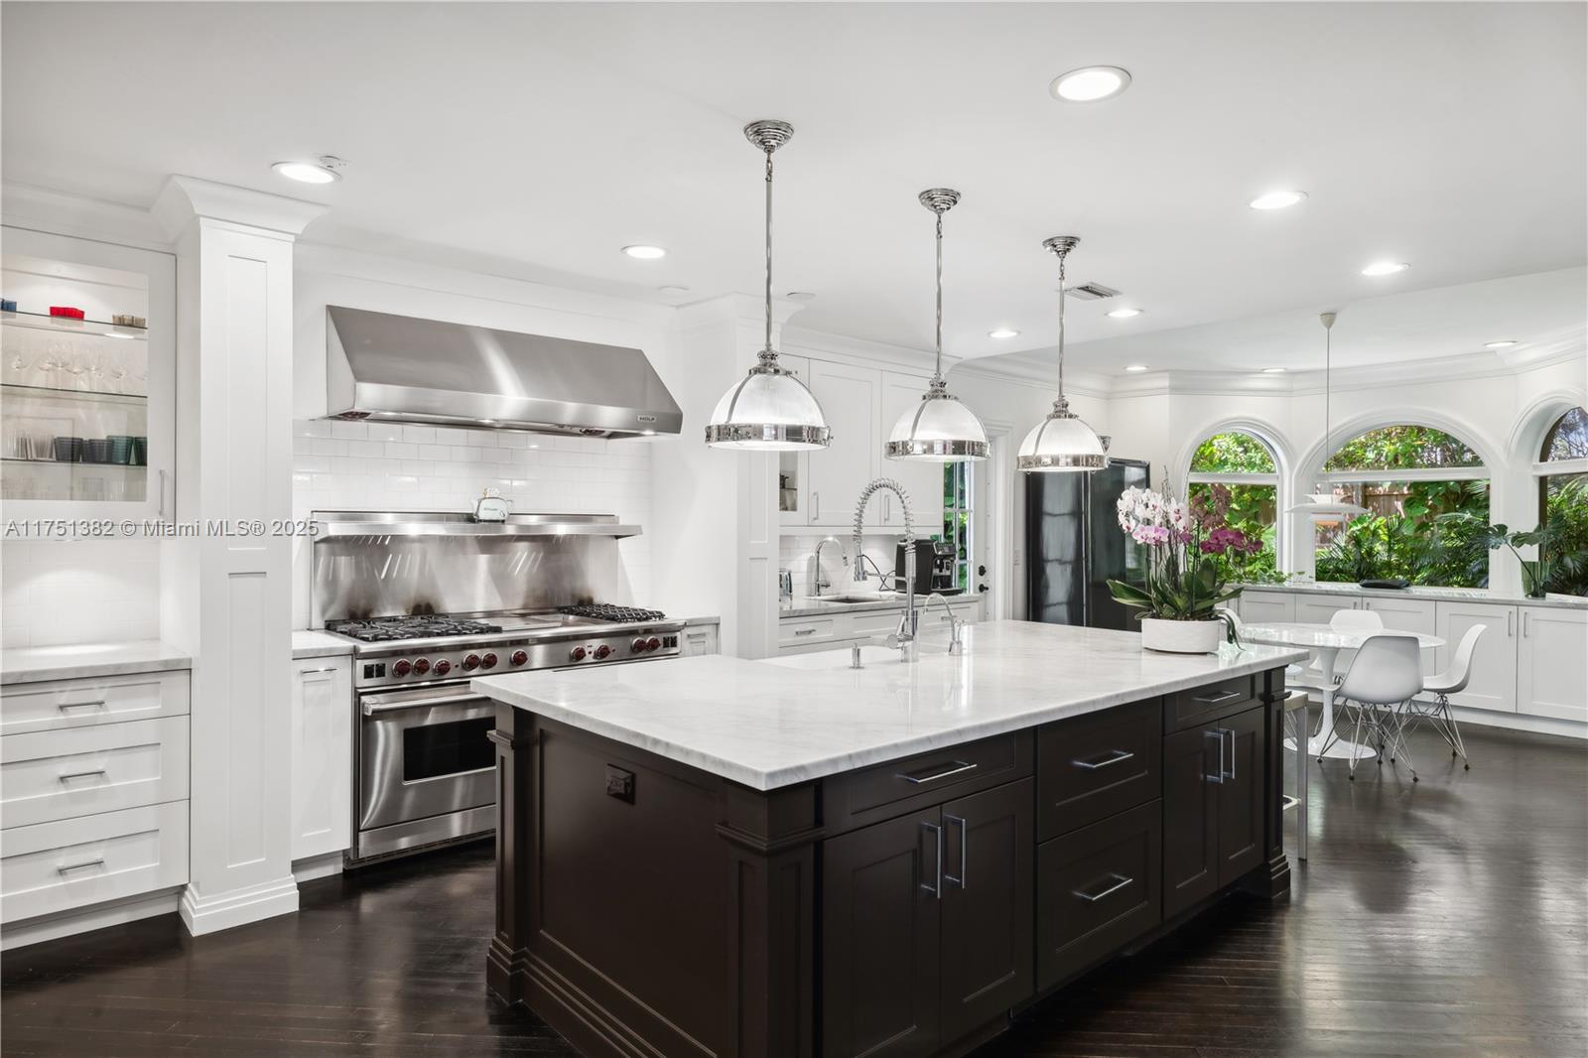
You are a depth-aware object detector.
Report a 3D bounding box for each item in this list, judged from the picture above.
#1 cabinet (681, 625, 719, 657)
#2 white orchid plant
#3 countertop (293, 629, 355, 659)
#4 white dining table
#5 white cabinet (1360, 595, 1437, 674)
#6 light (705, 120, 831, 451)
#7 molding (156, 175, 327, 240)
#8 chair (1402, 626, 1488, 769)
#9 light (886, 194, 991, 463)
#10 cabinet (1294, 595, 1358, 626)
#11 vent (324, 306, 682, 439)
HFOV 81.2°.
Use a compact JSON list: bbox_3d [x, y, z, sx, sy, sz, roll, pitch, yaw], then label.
[{"bbox_3d":[-0.701,0.920,4.971,0.250,0.850,0.640,0,0,-41],"label":"cabinet"},{"bbox_3d":[1.502,0.155,3.580,0.500,0.610,0.450,0,0,-41],"label":"white orchid plant"},{"bbox_3d":[-2.088,0.487,3.870,0.280,0.040,0.660,0,0,-42],"label":"countertop"},{"bbox_3d":[3.360,1.024,5.830,1.210,0.732,1.210,0,0,0],"label":"white dining table"},{"bbox_3d":[4.794,0.935,7.204,0.580,0.800,0.485,0,0,-42],"label":"white cabinet"},{"bbox_3d":[-0.075,-0.708,2.728,0.360,0.925,0.360,0,0,0],"label":"light"},{"bbox_3d":[-2.025,-1.105,3.377,0.463,0.130,0.460,0,0,-42],"label":"molding"},{"bbox_3d":[3.783,0.965,5.528,0.530,0.820,0.465,0,0,31],"label":"chair"},{"bbox_3d":[0.498,-0.695,3.190,0.355,0.910,0.355,0,0,0],"label":"light"},{"bbox_3d":[4.337,0.925,7.347,0.550,0.810,0.470,0,0,-41],"label":"cabinet"},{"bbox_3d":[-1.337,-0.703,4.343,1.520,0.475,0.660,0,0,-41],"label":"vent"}]

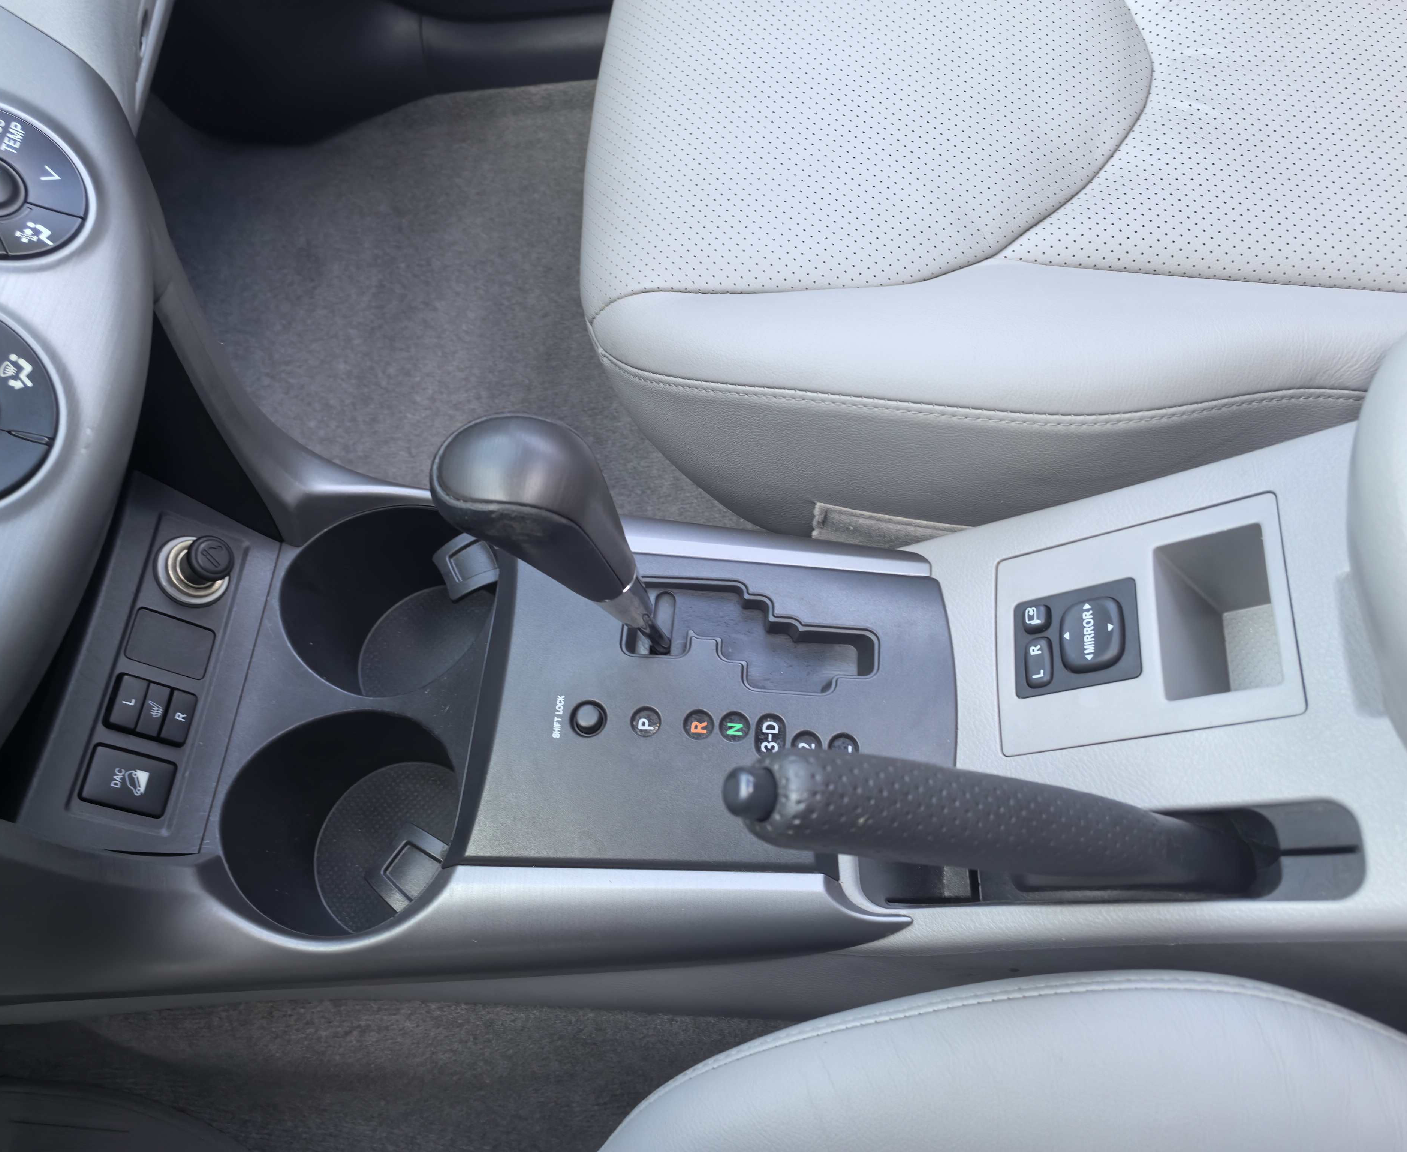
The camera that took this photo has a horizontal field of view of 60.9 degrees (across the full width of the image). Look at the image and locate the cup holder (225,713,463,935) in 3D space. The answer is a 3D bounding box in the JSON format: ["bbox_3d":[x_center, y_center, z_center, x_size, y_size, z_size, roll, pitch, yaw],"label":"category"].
[{"bbox_3d":[-0.141,0.110,0.512,0.091,0.079,0.091,3,66,7],"label":"cup holder"}]

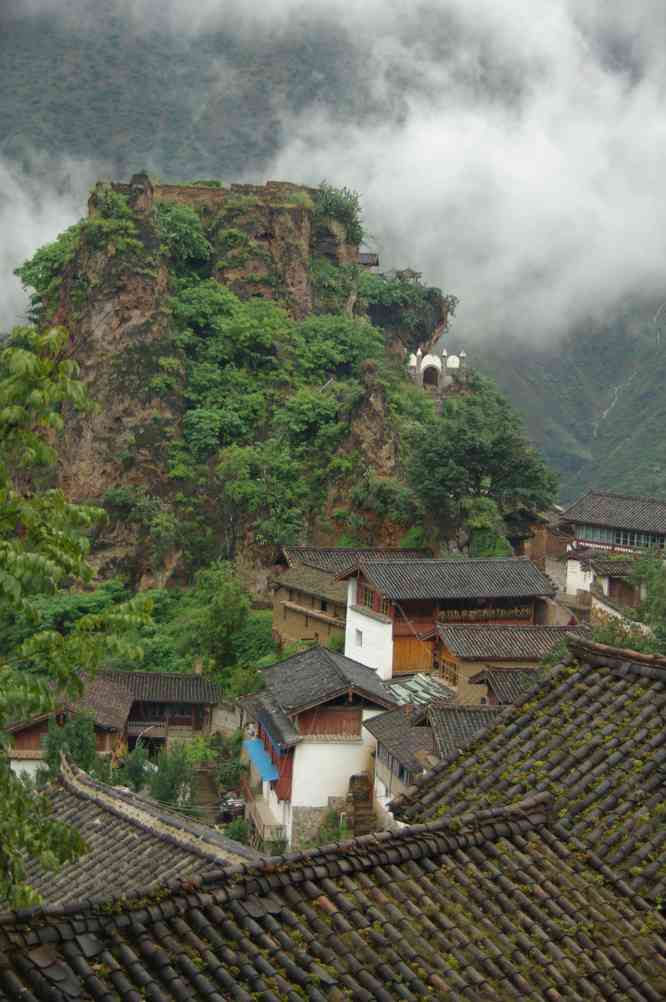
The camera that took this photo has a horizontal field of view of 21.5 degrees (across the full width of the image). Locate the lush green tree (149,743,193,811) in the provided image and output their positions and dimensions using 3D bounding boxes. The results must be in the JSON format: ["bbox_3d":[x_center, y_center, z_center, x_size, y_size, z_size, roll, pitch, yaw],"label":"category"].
[{"bbox_3d":[-9.220,15.671,100.000,2.626,3.768,2.626,3,5,0],"label":"lush green tree"}]

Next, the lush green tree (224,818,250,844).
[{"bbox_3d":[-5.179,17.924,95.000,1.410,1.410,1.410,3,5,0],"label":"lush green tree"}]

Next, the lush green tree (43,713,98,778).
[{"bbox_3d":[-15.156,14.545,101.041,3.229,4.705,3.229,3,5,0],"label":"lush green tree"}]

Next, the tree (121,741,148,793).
[{"bbox_3d":[-11.563,15.559,102.009,1.630,3.228,1.630,3,5,0],"label":"tree"}]

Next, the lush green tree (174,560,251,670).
[{"bbox_3d":[-8.330,8.058,121.014,5.250,7.898,5.250,3,5,0],"label":"lush green tree"}]

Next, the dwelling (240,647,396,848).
[{"bbox_3d":[-0.835,13.540,98.878,6.800,8.800,10.600,2,5,-10],"label":"dwelling"}]

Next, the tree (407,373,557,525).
[{"bbox_3d":[12.535,-4.187,148.023,12.673,13.342,12.040,3,5,0],"label":"tree"}]

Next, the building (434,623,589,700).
[{"bbox_3d":[11.179,10.283,110.431,10.000,5.000,6.000,1,5,-14],"label":"building"}]

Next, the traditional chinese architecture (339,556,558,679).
[{"bbox_3d":[7.469,8.074,119.732,12.300,7.700,8.500,1,6,-22],"label":"traditional chinese architecture"}]

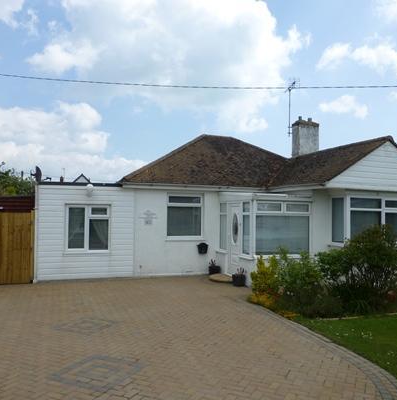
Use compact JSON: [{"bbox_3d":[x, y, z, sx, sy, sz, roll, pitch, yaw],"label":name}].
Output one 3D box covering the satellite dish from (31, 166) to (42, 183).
[{"bbox_3d":[-4.646,-0.731,10.600,0.340,0.460,0.480,2,-2,-21],"label":"satellite dish"}]

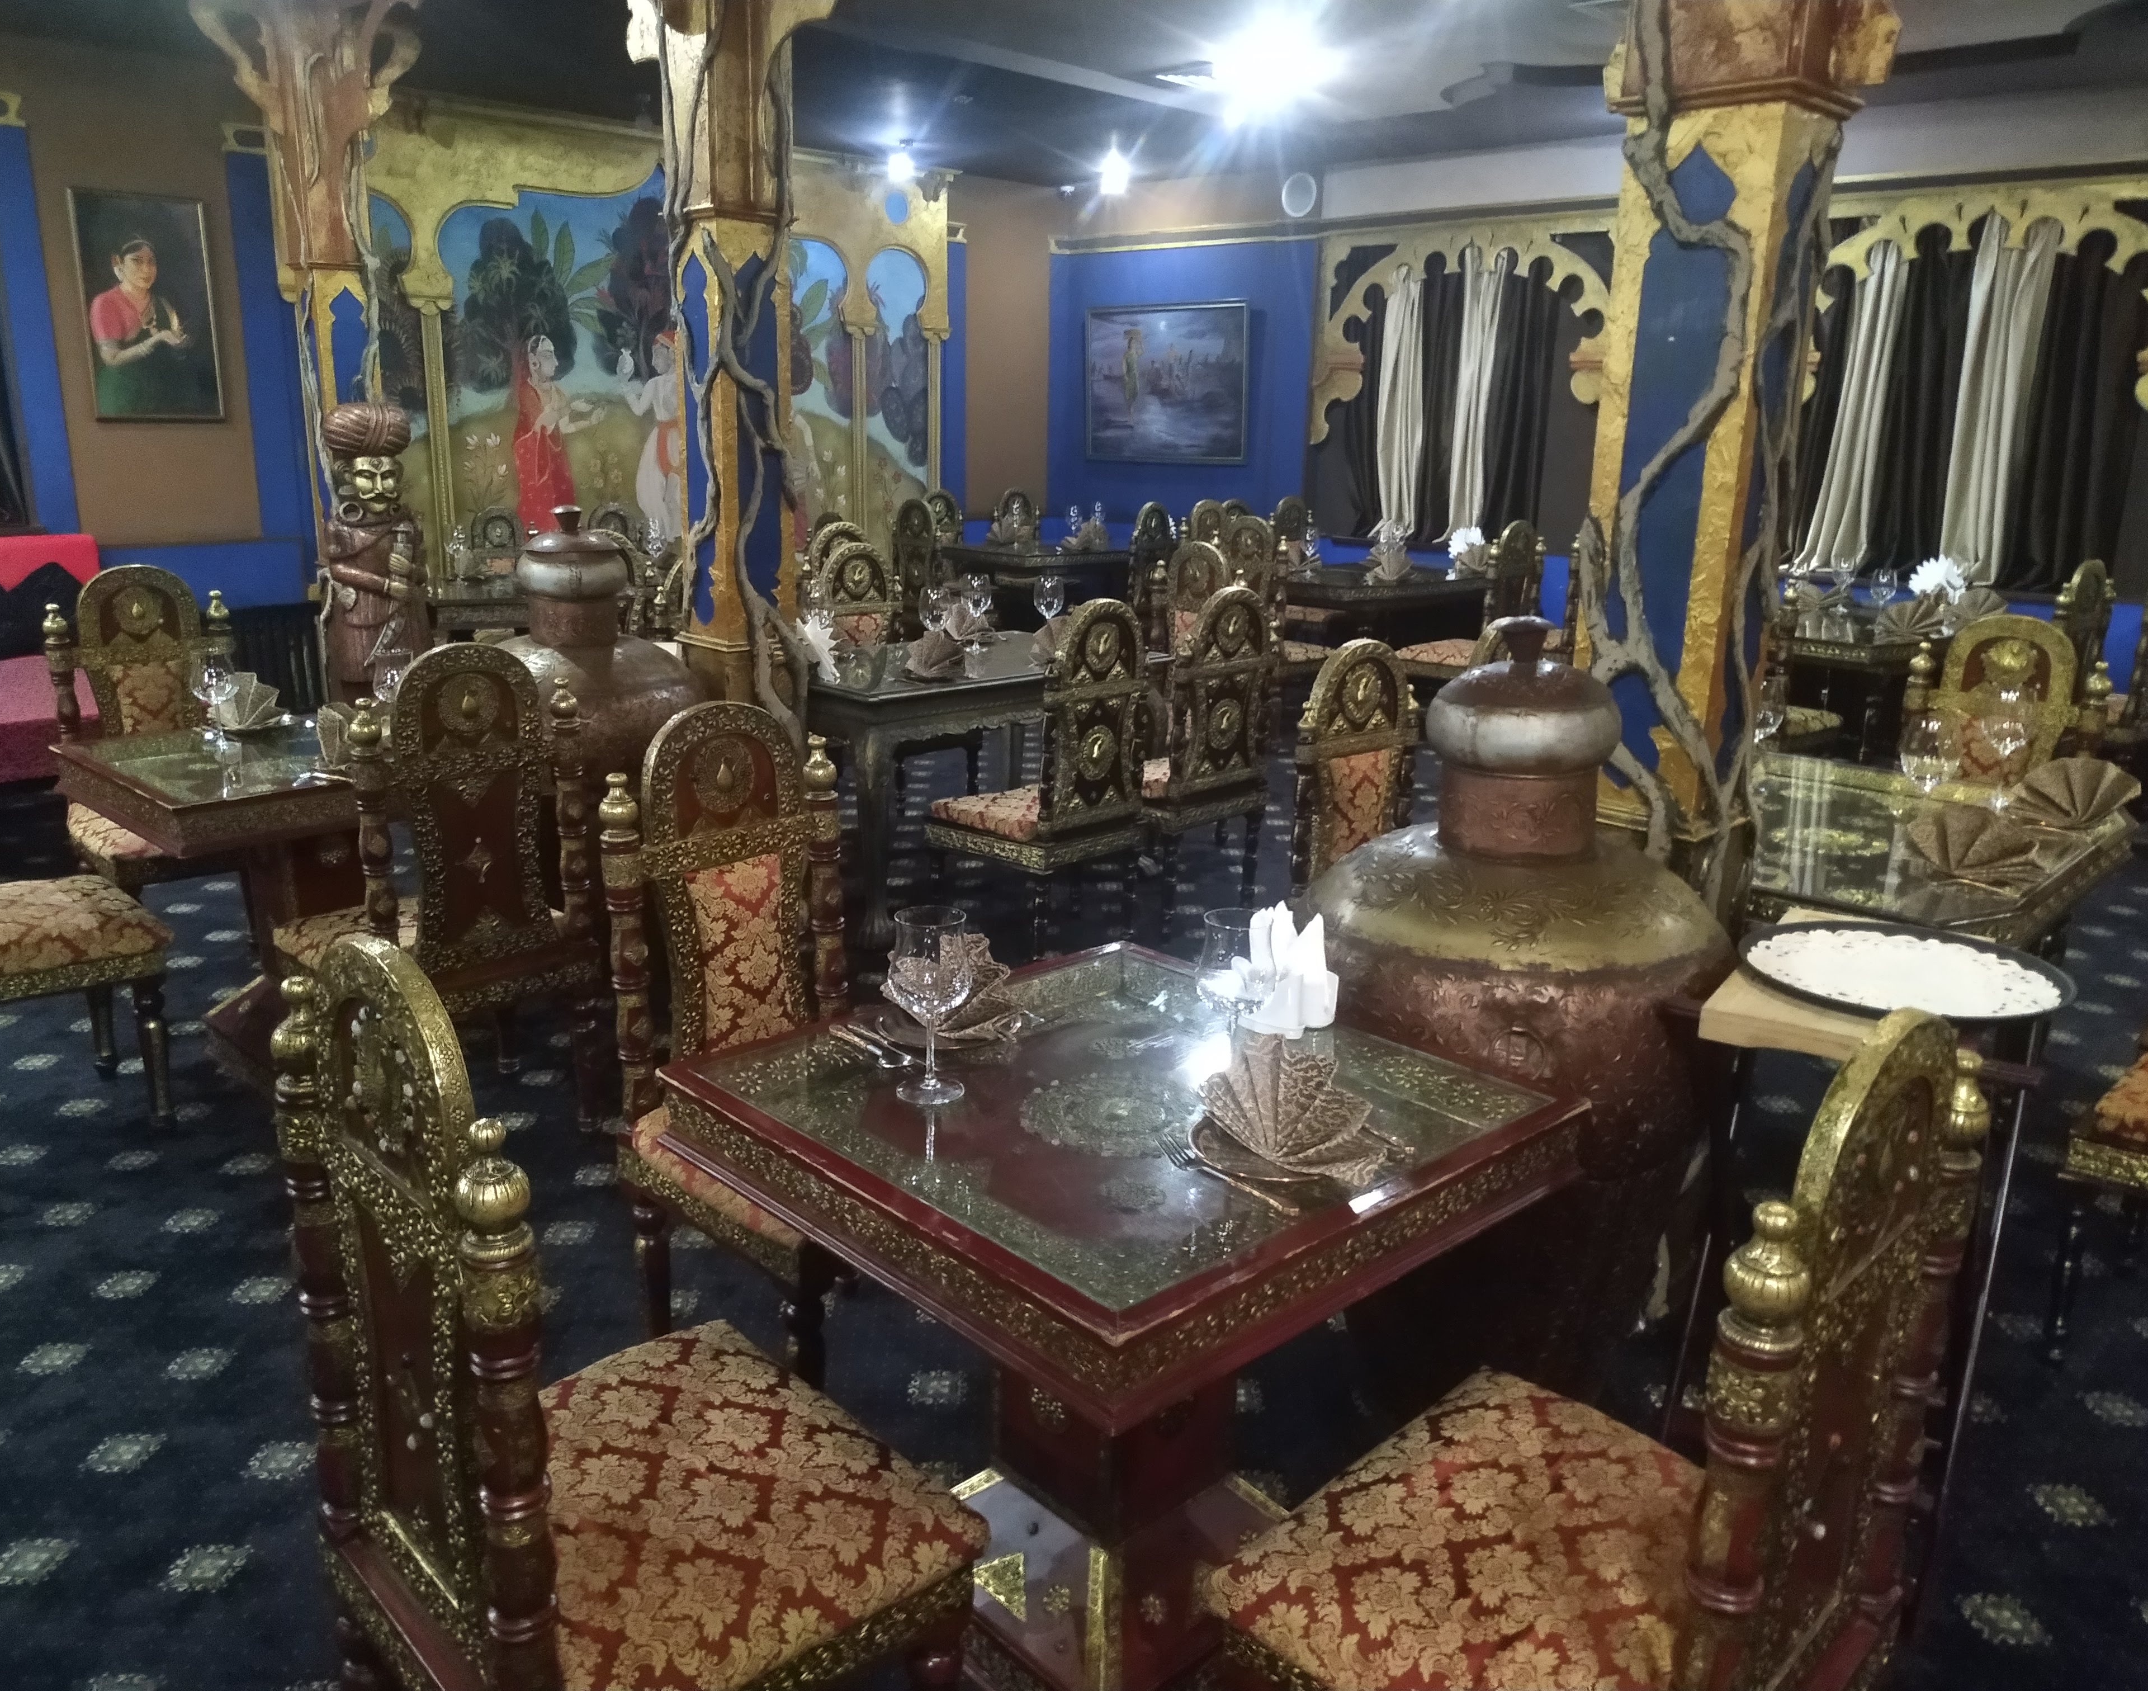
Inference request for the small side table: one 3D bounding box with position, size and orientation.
[{"bbox_3d":[1.077,0.570,2.239,0.440,0.820,0.540,11,18,34],"label":"small side table"}]

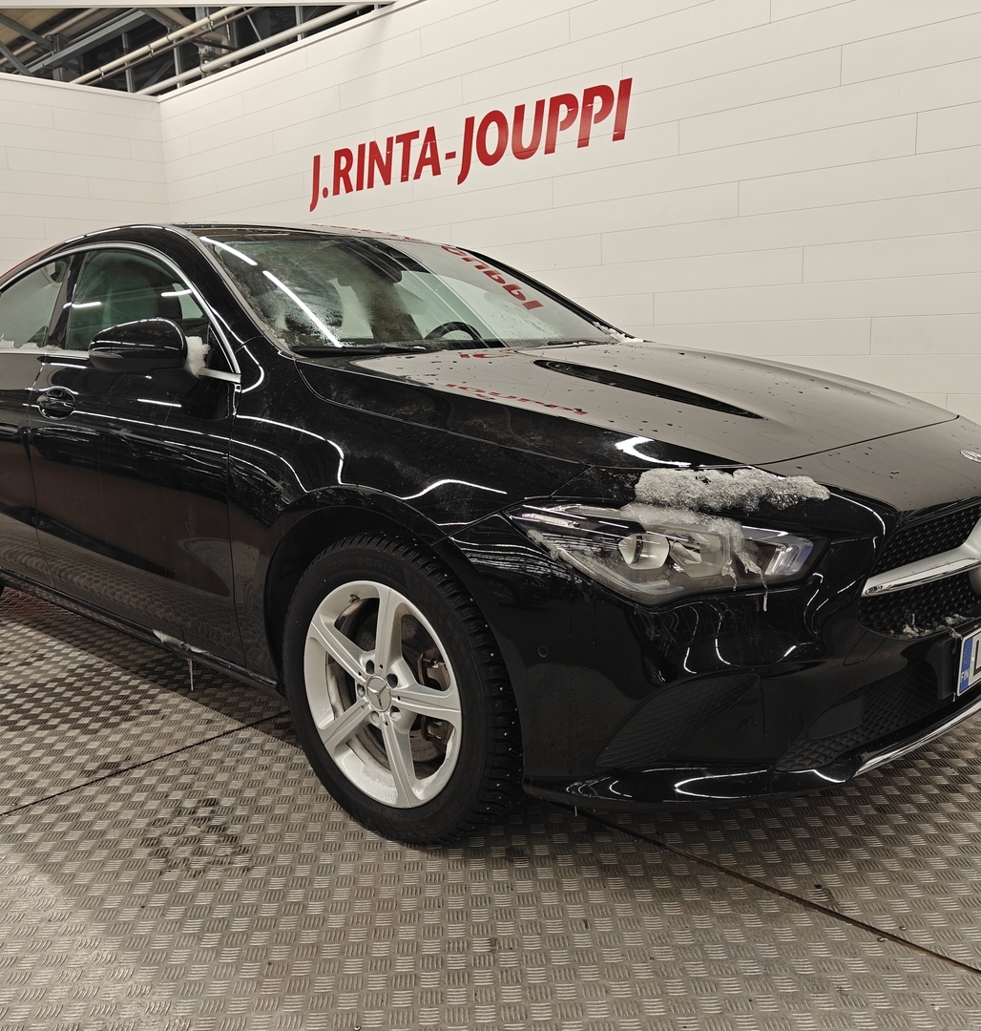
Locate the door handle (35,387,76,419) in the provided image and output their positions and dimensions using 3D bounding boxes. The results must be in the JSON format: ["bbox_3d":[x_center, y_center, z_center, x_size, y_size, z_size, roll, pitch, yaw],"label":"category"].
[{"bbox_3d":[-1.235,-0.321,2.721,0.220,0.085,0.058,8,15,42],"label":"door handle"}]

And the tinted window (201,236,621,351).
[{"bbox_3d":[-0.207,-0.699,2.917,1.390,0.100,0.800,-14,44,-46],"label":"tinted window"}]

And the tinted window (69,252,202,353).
[{"bbox_3d":[-0.957,-0.585,2.628,0.943,0.378,0.060,8,-13,42],"label":"tinted window"}]

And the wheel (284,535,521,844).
[{"bbox_3d":[-0.169,0.349,2.002,0.650,0.650,0.210,8,15,42],"label":"wheel"}]

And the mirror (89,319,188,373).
[{"bbox_3d":[-0.851,-0.412,2.345,0.145,0.150,0.215,8,15,42],"label":"mirror"}]

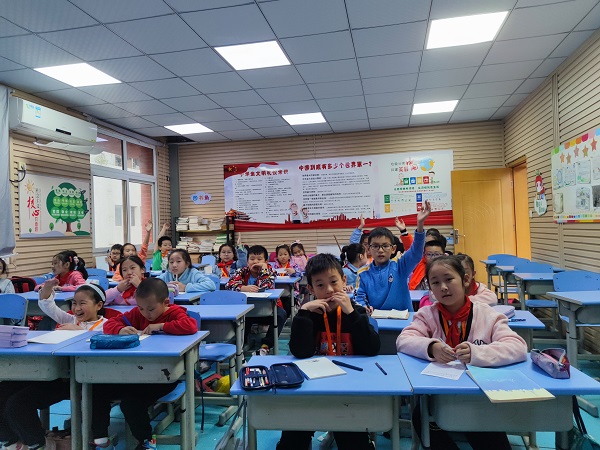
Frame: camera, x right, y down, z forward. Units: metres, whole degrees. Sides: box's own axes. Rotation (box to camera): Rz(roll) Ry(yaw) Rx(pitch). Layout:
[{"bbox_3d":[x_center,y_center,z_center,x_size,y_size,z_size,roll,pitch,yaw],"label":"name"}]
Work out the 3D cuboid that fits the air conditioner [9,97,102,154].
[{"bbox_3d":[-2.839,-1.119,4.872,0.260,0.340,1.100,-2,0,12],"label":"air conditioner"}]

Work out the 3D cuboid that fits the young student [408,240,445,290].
[{"bbox_3d":[1.045,0.680,3.275,0.430,1.080,0.580,-2,0,13],"label":"young student"}]

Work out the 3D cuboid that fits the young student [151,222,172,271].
[{"bbox_3d":[-1.692,0.633,5.054,0.420,1.320,0.520,-2,0,-2],"label":"young student"}]

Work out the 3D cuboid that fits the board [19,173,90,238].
[{"bbox_3d":[-2.881,-0.209,4.981,0.020,0.720,1.080,-2,0,12],"label":"board"}]

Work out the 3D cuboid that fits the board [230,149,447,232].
[{"bbox_3d":[0.544,-0.531,6.979,3.840,1.170,0.020,-2,0,12],"label":"board"}]

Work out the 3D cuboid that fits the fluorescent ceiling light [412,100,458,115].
[{"bbox_3d":[1.841,-1.617,5.723,0.590,0.040,0.590,-2,0,12],"label":"fluorescent ceiling light"}]

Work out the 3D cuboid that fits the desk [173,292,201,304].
[{"bbox_3d":[-1.072,0.938,3.411,0.600,0.715,0.410,-2,0,12],"label":"desk"}]

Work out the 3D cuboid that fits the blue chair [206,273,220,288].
[{"bbox_3d":[-0.973,0.886,3.963,0.380,0.810,0.430,-2,0,12],"label":"blue chair"}]

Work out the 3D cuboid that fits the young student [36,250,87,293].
[{"bbox_3d":[-2.255,0.788,4.019,0.460,1.100,0.580,-2,0,27],"label":"young student"}]

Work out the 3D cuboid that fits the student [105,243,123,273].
[{"bbox_3d":[-2.280,0.779,5.123,0.420,1.065,0.580,-2,0,-6],"label":"student"}]

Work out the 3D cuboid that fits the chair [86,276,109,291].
[{"bbox_3d":[-2.043,0.905,3.822,0.400,0.820,0.430,-2,0,9],"label":"chair"}]

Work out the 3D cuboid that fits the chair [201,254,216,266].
[{"bbox_3d":[-1.402,0.904,6.433,0.380,0.820,0.430,-2,0,24],"label":"chair"}]

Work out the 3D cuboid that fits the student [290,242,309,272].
[{"bbox_3d":[-0.024,0.716,4.873,0.420,1.050,0.580,-2,0,5],"label":"student"}]

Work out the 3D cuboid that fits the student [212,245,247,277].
[{"bbox_3d":[-0.731,0.731,4.303,0.440,1.075,0.580,-2,0,1],"label":"student"}]

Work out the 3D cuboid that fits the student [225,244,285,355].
[{"bbox_3d":[-0.360,0.725,3.746,0.470,1.100,0.640,-2,0,4],"label":"student"}]

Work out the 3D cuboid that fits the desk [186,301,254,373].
[{"bbox_3d":[-0.652,0.936,2.801,0.600,0.715,0.400,-2,0,12],"label":"desk"}]

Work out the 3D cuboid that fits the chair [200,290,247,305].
[{"bbox_3d":[-0.627,0.893,2.949,0.380,0.800,0.460,-2,0,12],"label":"chair"}]

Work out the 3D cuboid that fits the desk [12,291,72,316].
[{"bbox_3d":[-2.183,0.984,3.721,0.600,0.715,0.400,-2,0,12],"label":"desk"}]

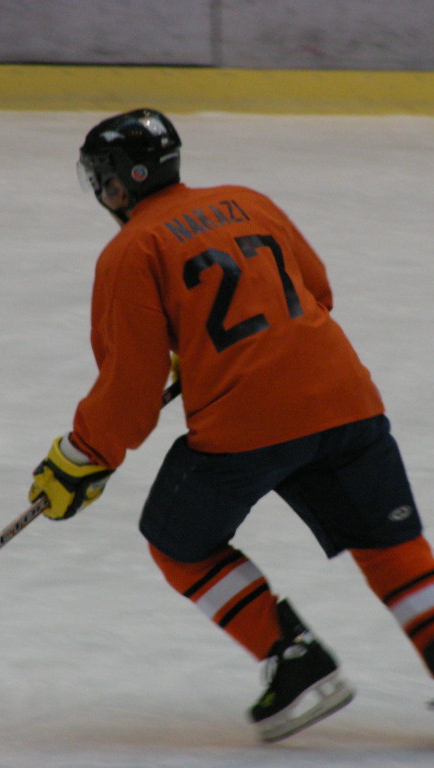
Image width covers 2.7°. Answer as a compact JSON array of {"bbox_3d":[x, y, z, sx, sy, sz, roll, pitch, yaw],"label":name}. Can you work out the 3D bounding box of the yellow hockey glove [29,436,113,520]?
[{"bbox_3d":[-0.360,0.234,22.600,0.160,0.220,0.170,-10,57,-51],"label":"yellow hockey glove"}]

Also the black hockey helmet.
[{"bbox_3d":[-0.214,-0.548,22.600,0.275,0.245,0.215,-8,-8,32],"label":"black hockey helmet"}]

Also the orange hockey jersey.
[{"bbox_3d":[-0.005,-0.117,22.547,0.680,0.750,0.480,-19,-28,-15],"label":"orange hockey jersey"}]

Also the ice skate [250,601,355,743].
[{"bbox_3d":[0.207,0.711,22.450,0.285,0.280,0.110,-28,0,22],"label":"ice skate"}]

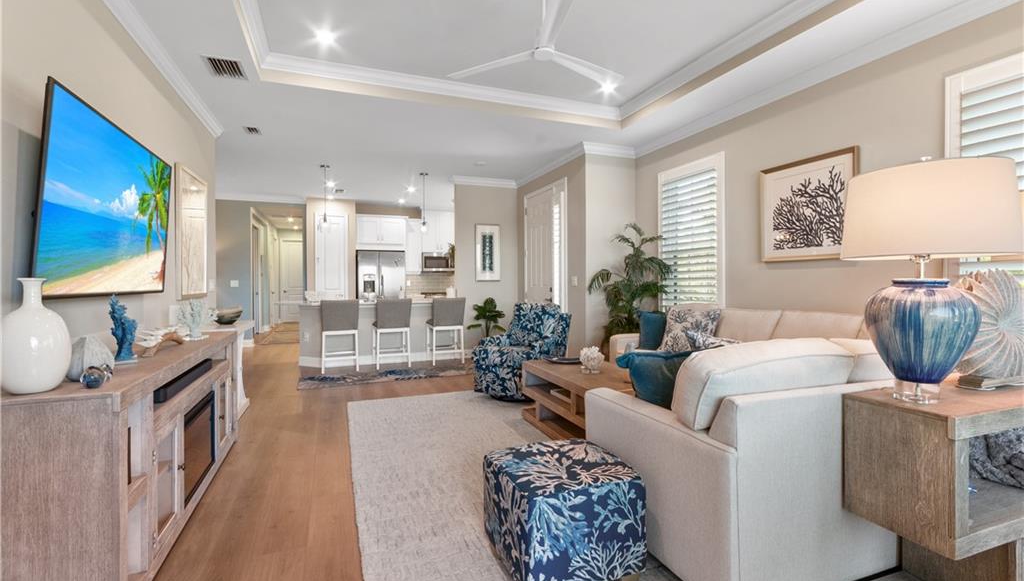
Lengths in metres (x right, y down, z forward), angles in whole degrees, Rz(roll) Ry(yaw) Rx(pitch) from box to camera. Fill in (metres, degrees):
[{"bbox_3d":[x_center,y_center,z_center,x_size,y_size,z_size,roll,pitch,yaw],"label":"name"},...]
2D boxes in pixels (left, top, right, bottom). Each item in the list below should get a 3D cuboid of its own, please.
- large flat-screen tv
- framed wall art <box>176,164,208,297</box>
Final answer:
[{"bbox_3d":[-2.296,-0.438,2.482,0.050,0.915,1.580,4,-1,-24],"label":"large flat-screen tv"},{"bbox_3d":[-2.895,-0.492,3.871,0.040,1.130,0.780,-1,1,-23],"label":"framed wall art"}]

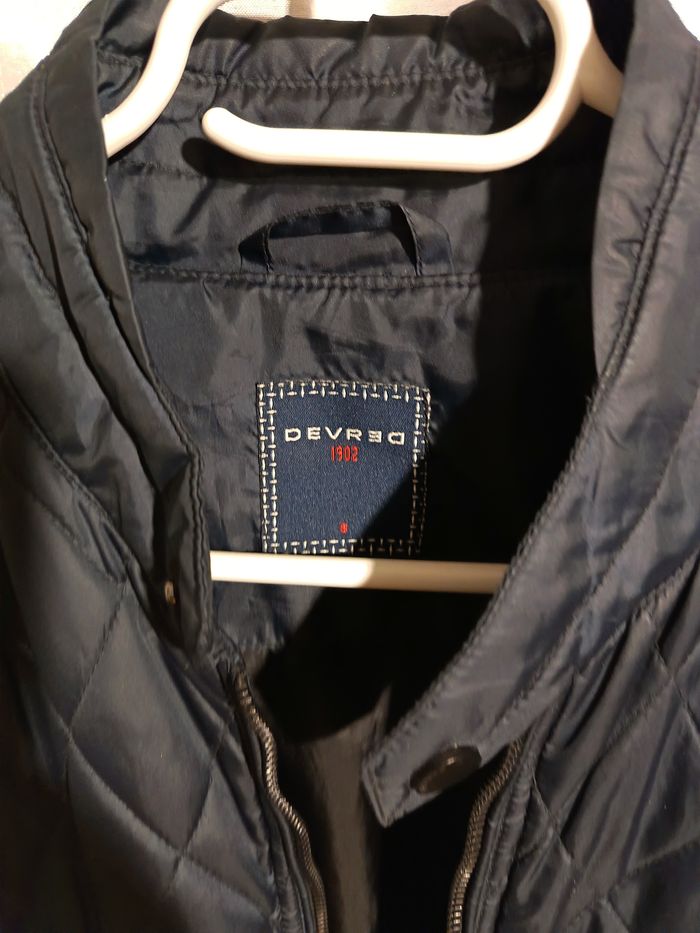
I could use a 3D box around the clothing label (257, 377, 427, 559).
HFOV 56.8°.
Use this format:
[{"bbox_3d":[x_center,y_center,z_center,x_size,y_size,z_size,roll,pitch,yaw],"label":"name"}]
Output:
[{"bbox_3d":[-0.003,0.002,0.215,0.056,0.059,0.003,1,19,0],"label":"clothing label"}]

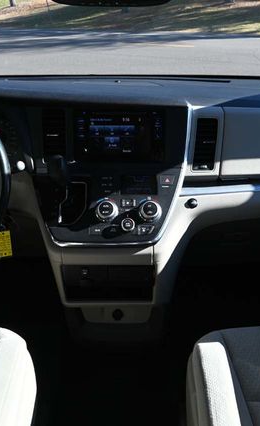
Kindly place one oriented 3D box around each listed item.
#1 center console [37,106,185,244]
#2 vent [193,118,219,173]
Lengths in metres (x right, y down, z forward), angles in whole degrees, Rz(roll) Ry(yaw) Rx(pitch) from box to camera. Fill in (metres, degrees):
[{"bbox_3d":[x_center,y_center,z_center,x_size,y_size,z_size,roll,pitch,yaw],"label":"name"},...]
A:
[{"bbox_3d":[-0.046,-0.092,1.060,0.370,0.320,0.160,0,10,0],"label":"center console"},{"bbox_3d":[0.192,-0.174,1.085,0.056,0.128,0.030,0,17,0],"label":"vent"}]

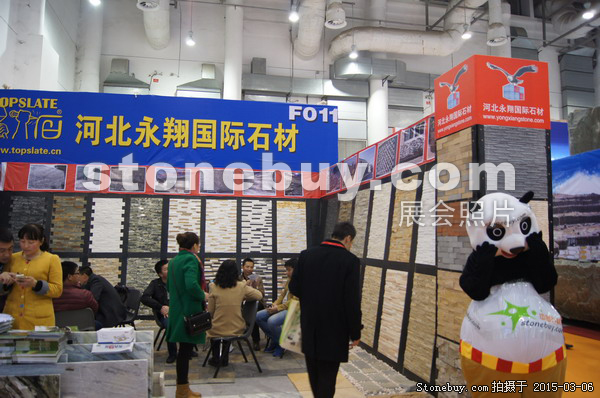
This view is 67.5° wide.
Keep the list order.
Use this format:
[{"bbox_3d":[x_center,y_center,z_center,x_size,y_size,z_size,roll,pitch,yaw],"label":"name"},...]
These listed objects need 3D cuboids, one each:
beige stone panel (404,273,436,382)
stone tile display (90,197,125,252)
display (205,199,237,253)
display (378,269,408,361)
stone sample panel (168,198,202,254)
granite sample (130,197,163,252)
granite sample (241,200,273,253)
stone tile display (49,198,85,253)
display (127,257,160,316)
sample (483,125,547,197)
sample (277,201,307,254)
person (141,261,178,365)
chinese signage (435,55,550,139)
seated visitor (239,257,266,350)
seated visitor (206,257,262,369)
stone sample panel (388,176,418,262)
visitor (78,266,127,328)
[{"bbox_3d":[1.347,1.397,5.035,0.050,1.093,0.606,9,-7,-12],"label":"beige stone panel"},{"bbox_3d":[-3.822,0.499,8.844,0.612,1.107,0.050,2,-13,-13],"label":"stone tile display"},{"bbox_3d":[-1.543,0.537,8.786,0.604,1.043,0.040,1,-6,-6],"label":"display"},{"bbox_3d":[1.181,1.467,5.743,0.040,1.085,0.620,9,-7,-12],"label":"display"},{"bbox_3d":[-2.369,0.540,9.179,0.612,1.107,0.050,2,-13,-13],"label":"stone sample panel"},{"bbox_3d":[-3.096,0.520,9.012,0.612,1.107,0.050,2,-13,-13],"label":"granite sample"},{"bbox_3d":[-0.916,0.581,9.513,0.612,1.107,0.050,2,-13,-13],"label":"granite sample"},{"bbox_3d":[-4.380,0.484,8.480,0.580,1.044,0.040,1,-6,-6],"label":"stone tile display"},{"bbox_3d":[-2.970,1.665,8.511,0.602,1.082,0.040,1,-6,-6],"label":"display"},{"bbox_3d":[1.941,-0.321,4.053,0.649,0.654,0.050,1,-5,-13],"label":"sample"},{"bbox_3d":[-0.153,0.563,8.936,0.593,1.030,0.040,1,-6,-6],"label":"sample"},{"bbox_3d":[-1.795,1.456,6.041,0.780,1.240,0.560,-2,-6,25],"label":"person"},{"bbox_3d":[1.926,-0.965,4.585,0.797,0.655,0.740,2,-5,-13],"label":"chinese signage"},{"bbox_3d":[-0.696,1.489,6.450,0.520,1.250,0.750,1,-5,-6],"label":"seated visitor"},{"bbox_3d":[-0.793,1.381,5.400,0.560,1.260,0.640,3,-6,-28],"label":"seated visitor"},{"bbox_3d":[1.355,0.284,5.878,0.050,1.056,0.639,9,-7,-12],"label":"stone sample panel"},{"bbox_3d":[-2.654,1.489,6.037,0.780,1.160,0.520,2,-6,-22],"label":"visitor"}]

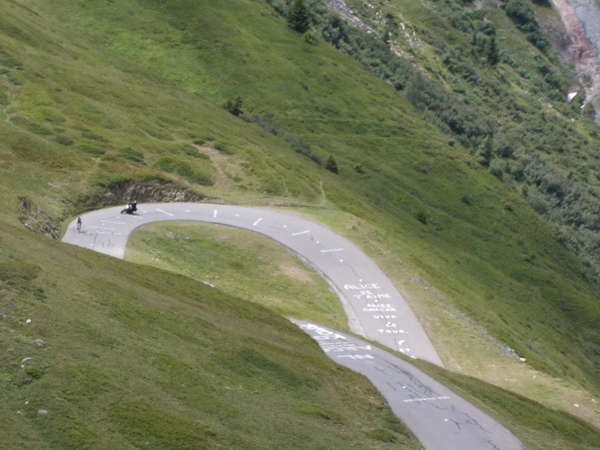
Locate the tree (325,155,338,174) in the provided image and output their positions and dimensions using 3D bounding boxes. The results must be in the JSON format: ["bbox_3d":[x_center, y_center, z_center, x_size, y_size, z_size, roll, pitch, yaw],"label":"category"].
[{"bbox_3d":[3.840,-7.200,293.000,1.600,2.450,1.600,0,17,0],"label":"tree"}]

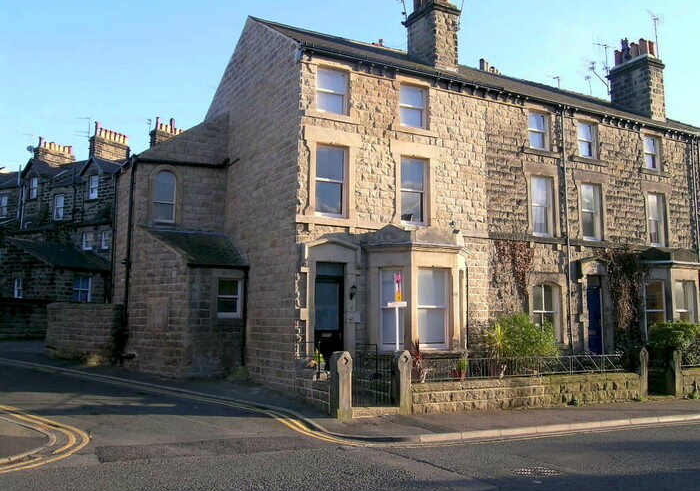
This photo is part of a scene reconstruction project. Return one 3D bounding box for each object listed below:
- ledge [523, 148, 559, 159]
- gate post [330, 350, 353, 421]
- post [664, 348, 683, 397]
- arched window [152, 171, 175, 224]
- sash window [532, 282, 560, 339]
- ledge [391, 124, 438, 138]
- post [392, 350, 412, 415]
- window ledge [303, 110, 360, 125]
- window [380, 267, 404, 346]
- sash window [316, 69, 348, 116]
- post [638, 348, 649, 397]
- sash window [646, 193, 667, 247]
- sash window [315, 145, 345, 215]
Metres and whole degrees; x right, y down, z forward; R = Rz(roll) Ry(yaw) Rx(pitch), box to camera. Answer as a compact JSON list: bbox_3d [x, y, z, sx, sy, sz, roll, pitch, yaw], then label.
[{"bbox_3d":[5.746,-2.738,18.751,1.462,0.152,0.203,4,-8,-26],"label":"ledge"},{"bbox_3d":[-0.174,2.804,12.661,0.315,1.335,0.355,4,-8,-26],"label":"gate post"},{"bbox_3d":[9.361,3.707,18.175,0.345,1.363,0.280,4,-8,-27],"label":"post"},{"bbox_3d":[-5.872,-1.545,20.002,0.767,1.690,0.150,4,-8,-27],"label":"arched window"},{"bbox_3d":[5.732,1.974,18.571,1.116,1.759,0.130,4,-8,-27],"label":"sash window"},{"bbox_3d":[1.731,-3.026,16.760,1.512,0.152,0.203,4,-8,-26],"label":"ledge"},{"bbox_3d":[1.155,3.035,13.961,0.344,1.405,0.280,4,-8,-27],"label":"post"},{"bbox_3d":[-0.463,-3.211,15.850,1.512,0.175,0.220,4,-8,-27],"label":"window ledge"},{"bbox_3d":[1.054,1.557,15.603,0.635,2.025,0.150,-3,-8,23],"label":"window"},{"bbox_3d":[-0.477,-3.844,15.905,0.903,1.157,0.132,4,-8,-26],"label":"sash window"},{"bbox_3d":[7.610,3.328,16.509,0.315,1.279,0.284,4,-8,-26],"label":"post"},{"bbox_3d":[10.335,-0.839,21.287,0.895,1.829,0.130,4,-8,-27],"label":"sash window"},{"bbox_3d":[-0.488,-1.601,15.803,0.905,1.829,0.130,4,-8,-27],"label":"sash window"}]

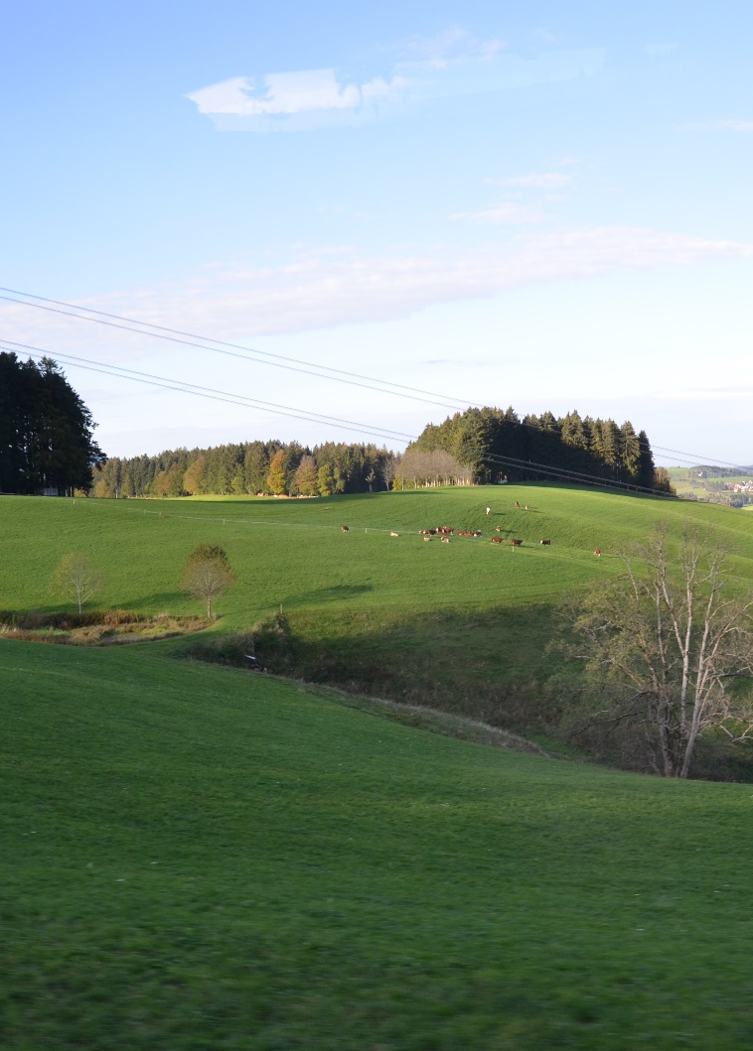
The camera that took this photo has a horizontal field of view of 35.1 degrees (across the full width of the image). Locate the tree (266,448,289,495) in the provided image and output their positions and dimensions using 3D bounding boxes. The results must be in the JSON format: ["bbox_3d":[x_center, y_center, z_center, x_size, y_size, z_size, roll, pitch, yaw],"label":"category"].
[{"bbox_3d":[-34.970,-18.870,420.000,7.230,17.110,7.230,0,1,0],"label":"tree"}]

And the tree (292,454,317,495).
[{"bbox_3d":[-25.100,-17.720,420.000,8.550,15.000,8.550,0,1,0],"label":"tree"}]

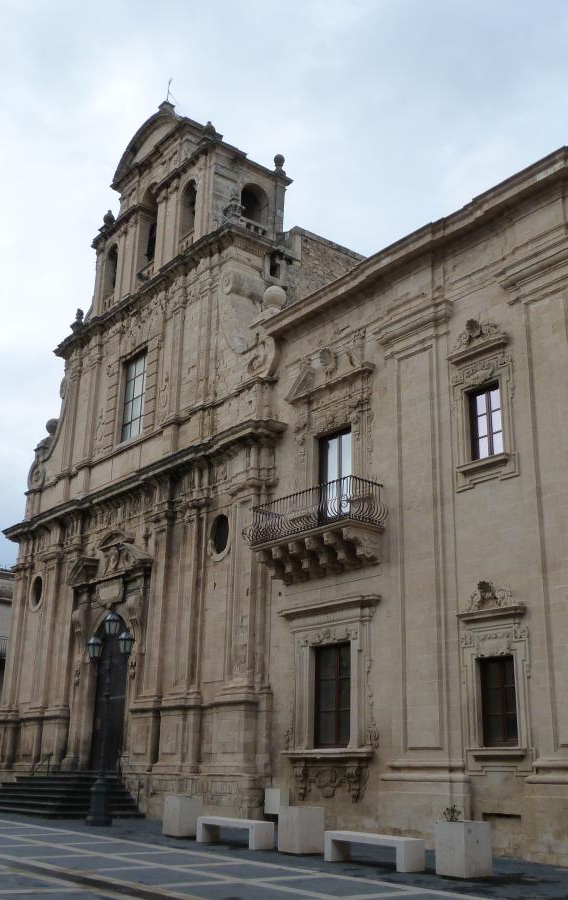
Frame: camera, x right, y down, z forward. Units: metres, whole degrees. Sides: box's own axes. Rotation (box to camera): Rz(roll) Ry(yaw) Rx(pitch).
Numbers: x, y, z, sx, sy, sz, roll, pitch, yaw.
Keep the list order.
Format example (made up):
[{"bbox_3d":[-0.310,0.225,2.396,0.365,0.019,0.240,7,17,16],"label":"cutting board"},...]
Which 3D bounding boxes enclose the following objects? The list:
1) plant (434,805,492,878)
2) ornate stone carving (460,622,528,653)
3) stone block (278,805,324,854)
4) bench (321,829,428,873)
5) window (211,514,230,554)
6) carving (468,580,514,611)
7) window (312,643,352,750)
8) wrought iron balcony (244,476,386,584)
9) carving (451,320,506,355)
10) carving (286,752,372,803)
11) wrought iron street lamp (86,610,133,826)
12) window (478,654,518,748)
[{"bbox_3d":[2.778,6.067,14.066,0.580,1.000,0.580,16,-24,-36],"label":"plant"},{"bbox_3d":[4.220,3.830,18.153,0.200,0.500,1.570,16,-24,-37],"label":"ornate stone carving"},{"bbox_3d":[0.343,7.296,17.326,0.600,0.800,0.620,16,-24,-37],"label":"stone block"},{"bbox_3d":[1.498,6.752,15.170,0.470,0.460,1.870,16,-24,-37],"label":"bench"},{"bbox_3d":[-1.794,2.499,26.448,0.200,1.185,0.952,16,-24,-36],"label":"window"},{"bbox_3d":[4.207,2.955,18.333,0.300,0.570,1.070,16,-24,-37],"label":"carving"},{"bbox_3d":[1.250,6.044,22.259,0.200,2.459,1.448,16,-24,-36],"label":"window"},{"bbox_3d":[0.666,2.113,22.416,1.300,1.910,3.820,16,-24,-37],"label":"wrought iron balcony"},{"bbox_3d":[4.345,-2.571,20.247,0.300,0.630,1.240,16,-24,-37],"label":"carving"},{"bbox_3d":[1.026,7.522,20.634,0.430,1.020,2.350,16,-24,-37],"label":"carving"},{"bbox_3d":[-4.436,6.700,22.887,0.600,5.200,1.950,16,-24,-36],"label":"wrought iron street lamp"},{"bbox_3d":[4.430,5.134,18.409,0.200,1.780,0.971,16,-24,-36],"label":"window"}]

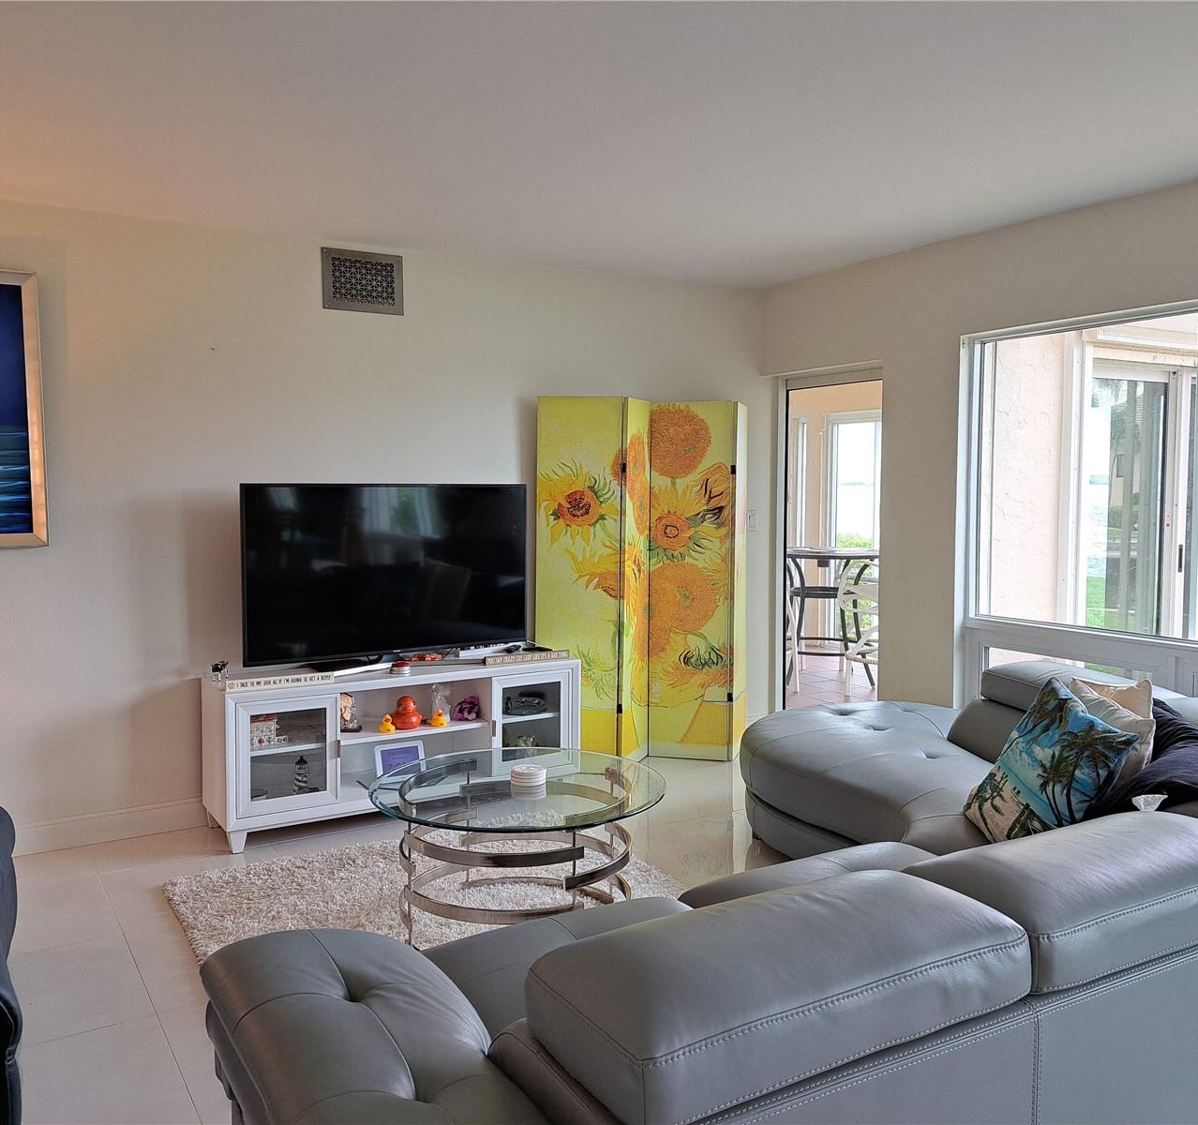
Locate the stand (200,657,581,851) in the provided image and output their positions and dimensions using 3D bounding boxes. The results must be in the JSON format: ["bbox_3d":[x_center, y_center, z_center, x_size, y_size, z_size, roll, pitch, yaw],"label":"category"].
[{"bbox_3d":[-0.839,0.754,4.460,1.545,0.607,0.395,-3,5,-32],"label":"stand"}]

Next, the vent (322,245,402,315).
[{"bbox_3d":[-1.001,-1.201,4.451,0.355,0.254,0.020,-3,5,-32],"label":"vent"}]

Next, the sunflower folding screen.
[{"bbox_3d":[0.305,0.102,5.165,1.250,1.806,0.370,-3,5,-32],"label":"sunflower folding screen"}]

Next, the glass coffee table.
[{"bbox_3d":[-0.253,0.913,3.267,0.914,0.456,0.914,0,4,0],"label":"glass coffee table"}]

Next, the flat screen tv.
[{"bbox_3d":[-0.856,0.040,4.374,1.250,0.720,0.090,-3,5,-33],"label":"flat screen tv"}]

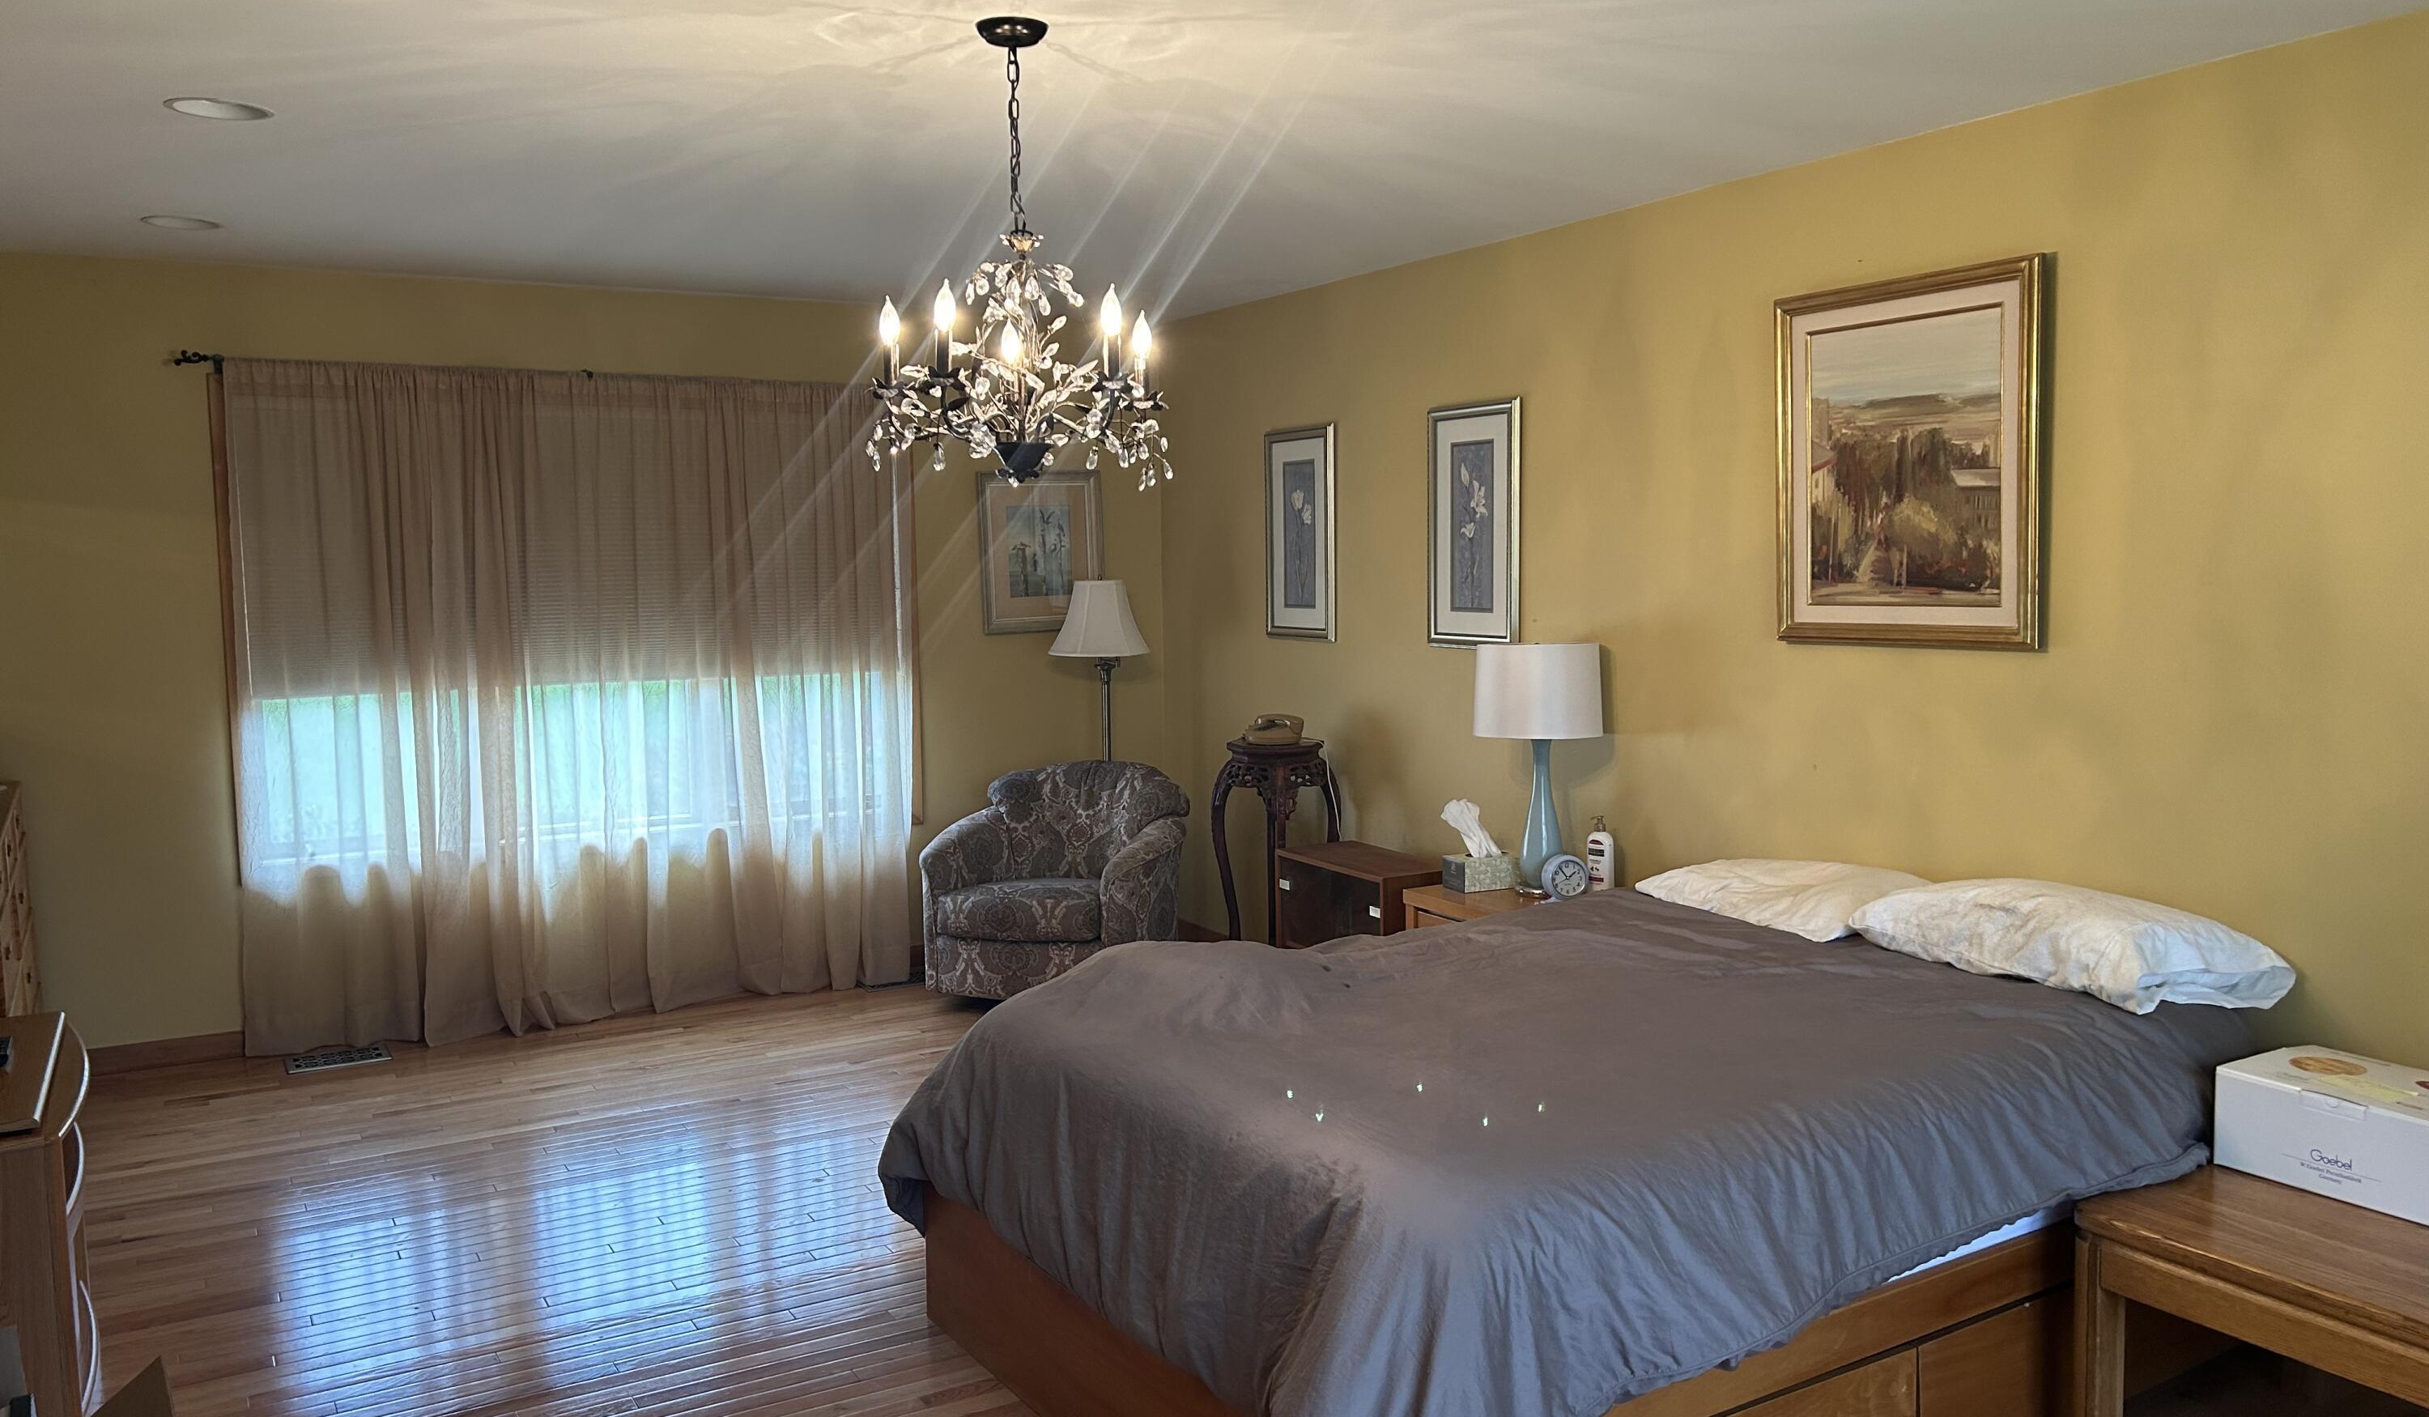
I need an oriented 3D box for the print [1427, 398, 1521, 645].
[{"bbox_3d":[0.798,-0.564,5.607,0.030,0.735,0.435,-4,5,-30],"label":"print"}]

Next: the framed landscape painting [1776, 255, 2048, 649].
[{"bbox_3d":[1.584,-0.560,4.198,0.045,0.835,0.715,-4,5,-31],"label":"framed landscape painting"}]

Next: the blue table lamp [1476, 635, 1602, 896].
[{"bbox_3d":[0.891,0.173,5.101,0.364,0.713,0.364,-1,5,0],"label":"blue table lamp"}]

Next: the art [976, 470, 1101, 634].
[{"bbox_3d":[-0.663,-0.604,7.032,0.525,0.615,0.030,-4,5,-30],"label":"art"}]

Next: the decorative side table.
[{"bbox_3d":[0.222,0.562,6.300,0.330,0.880,0.330,-4,5,-30],"label":"decorative side table"}]

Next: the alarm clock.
[{"bbox_3d":[0.956,0.463,4.970,0.125,0.135,0.060,-2,5,-16],"label":"alarm clock"}]

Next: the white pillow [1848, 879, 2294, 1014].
[{"bbox_3d":[1.667,0.434,3.711,0.430,0.172,0.820,-3,5,-26],"label":"white pillow"}]

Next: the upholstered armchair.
[{"bbox_3d":[-0.532,0.605,6.410,0.820,0.800,0.820,0,5,11],"label":"upholstered armchair"}]

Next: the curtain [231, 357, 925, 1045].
[{"bbox_3d":[-2.057,-0.041,6.094,2.170,2.135,0.160,-4,5,-31],"label":"curtain"}]

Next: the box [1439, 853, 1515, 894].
[{"bbox_3d":[0.771,0.471,5.250,0.180,0.088,0.118,-3,5,-24],"label":"box"}]

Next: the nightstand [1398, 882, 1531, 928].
[{"bbox_3d":[0.889,0.808,5.118,0.460,0.565,0.600,-4,6,-33],"label":"nightstand"}]

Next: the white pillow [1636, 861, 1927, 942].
[{"bbox_3d":[1.321,0.414,4.291,0.410,0.130,0.690,-4,5,-31],"label":"white pillow"}]

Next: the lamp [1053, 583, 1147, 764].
[{"bbox_3d":[-0.407,0.226,6.953,0.385,1.460,0.385,-4,5,-30],"label":"lamp"}]

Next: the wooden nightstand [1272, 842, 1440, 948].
[{"bbox_3d":[0.498,0.761,5.950,0.320,0.544,0.670,-3,5,-28],"label":"wooden nightstand"}]

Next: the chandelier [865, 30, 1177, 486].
[{"bbox_3d":[-0.345,-0.798,3.215,0.545,0.793,0.545,-1,5,0],"label":"chandelier"}]

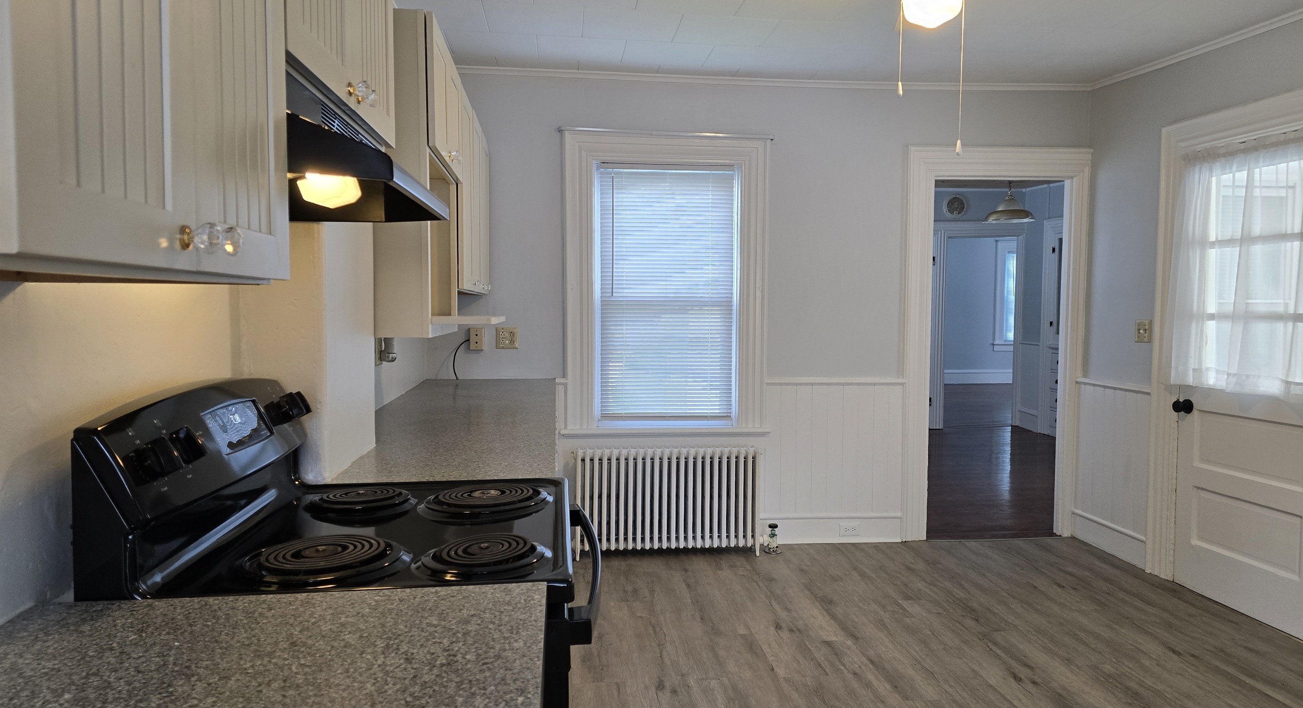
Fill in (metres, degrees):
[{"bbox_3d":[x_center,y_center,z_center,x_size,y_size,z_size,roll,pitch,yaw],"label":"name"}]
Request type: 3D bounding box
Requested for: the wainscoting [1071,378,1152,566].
[{"bbox_3d":[2.464,0.611,4.604,0.040,0.917,0.658,0,4,-6],"label":"wainscoting"}]

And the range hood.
[{"bbox_3d":[-0.651,-0.356,1.573,0.474,0.164,0.770,0,4,-6],"label":"range hood"}]

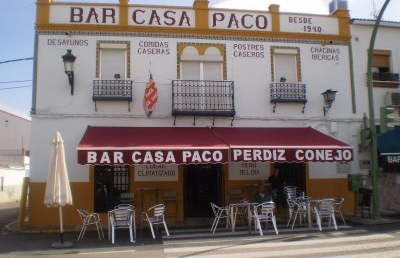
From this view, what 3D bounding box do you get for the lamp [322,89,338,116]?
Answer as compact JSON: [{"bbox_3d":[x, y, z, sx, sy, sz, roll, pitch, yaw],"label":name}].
[{"bbox_3d":[3.914,-0.795,12.632,0.460,0.757,0.610,0,-6,-9],"label":"lamp"}]

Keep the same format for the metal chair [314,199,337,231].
[{"bbox_3d":[3.117,2.137,10.478,0.550,0.755,0.560,1,-6,-17],"label":"metal chair"}]

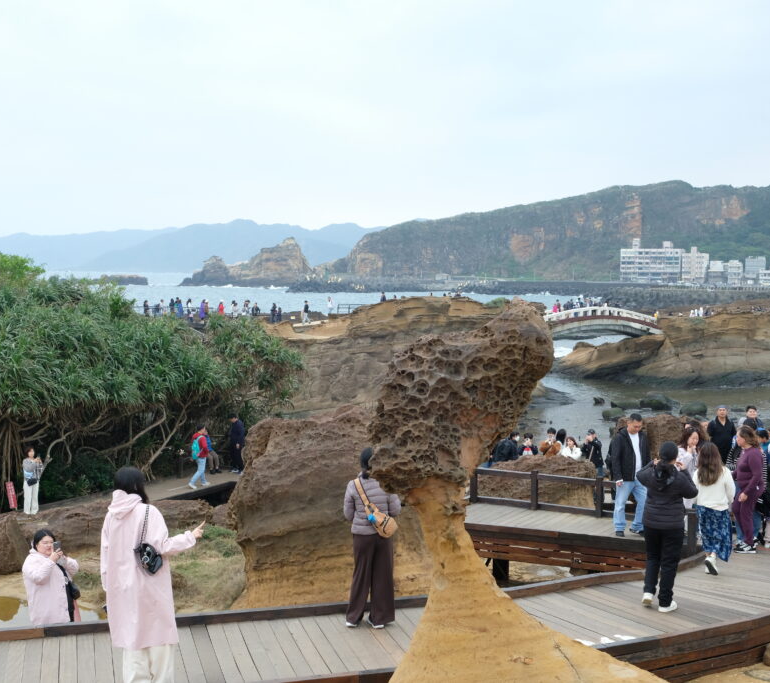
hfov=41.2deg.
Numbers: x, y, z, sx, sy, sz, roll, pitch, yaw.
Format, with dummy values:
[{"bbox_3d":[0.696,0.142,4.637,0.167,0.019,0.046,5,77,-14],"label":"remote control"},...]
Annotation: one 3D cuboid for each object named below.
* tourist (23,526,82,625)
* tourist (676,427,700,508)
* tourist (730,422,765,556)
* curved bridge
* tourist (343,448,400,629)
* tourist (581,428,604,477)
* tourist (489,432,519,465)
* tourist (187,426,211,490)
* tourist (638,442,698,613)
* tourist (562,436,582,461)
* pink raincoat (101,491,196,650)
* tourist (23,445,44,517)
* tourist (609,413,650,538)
[{"bbox_3d":[-3.029,2.491,9.355,0.520,1.580,0.560,3,5,37],"label":"tourist"},{"bbox_3d":[4.188,1.980,14.156,0.480,1.610,0.380,0,4,-6],"label":"tourist"},{"bbox_3d":[4.667,1.886,13.168,0.420,1.630,0.480,-1,4,-16],"label":"tourist"},{"bbox_3d":[20.342,-1.828,96.000,11.000,2.900,3.300,0,4,-3],"label":"curved bridge"},{"bbox_3d":[-0.113,1.767,9.280,0.520,1.620,0.420,0,4,5],"label":"tourist"},{"bbox_3d":[4.174,2.618,20.659,0.480,1.700,0.500,-3,5,-41],"label":"tourist"},{"bbox_3d":[2.352,2.570,20.552,0.650,1.500,0.500,1,4,17],"label":"tourist"},{"bbox_3d":[-4.789,2.975,26.512,0.580,1.640,0.500,-4,5,-41],"label":"tourist"},{"bbox_3d":[2.721,1.774,9.865,0.580,1.630,0.500,1,4,14],"label":"tourist"},{"bbox_3d":[3.879,2.785,21.355,0.480,1.580,0.380,2,4,23],"label":"tourist"},{"bbox_3d":[-1.794,1.688,7.735,0.570,1.140,0.440,1,4,19],"label":"pink raincoat"},{"bbox_3d":[-8.393,3.305,24.487,0.460,1.580,0.450,-4,5,-43],"label":"tourist"},{"bbox_3d":[3.453,1.856,14.463,0.540,1.690,0.400,-1,4,-14],"label":"tourist"}]

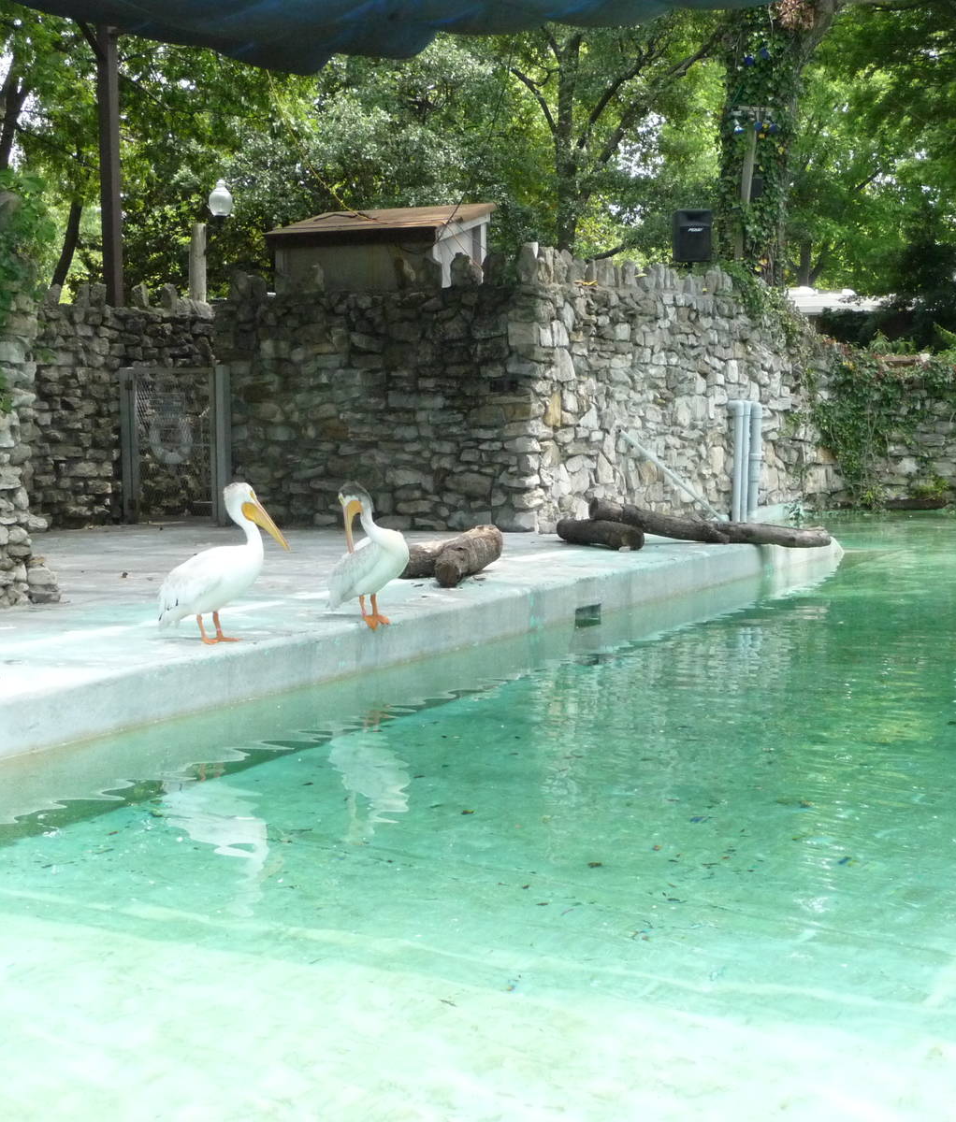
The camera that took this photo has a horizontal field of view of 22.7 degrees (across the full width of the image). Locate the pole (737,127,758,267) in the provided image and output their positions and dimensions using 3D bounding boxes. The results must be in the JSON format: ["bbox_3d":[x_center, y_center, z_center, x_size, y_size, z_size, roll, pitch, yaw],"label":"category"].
[{"bbox_3d":[3.276,-4.460,29.000,0.130,1.681,0.120,5,4,0],"label":"pole"}]

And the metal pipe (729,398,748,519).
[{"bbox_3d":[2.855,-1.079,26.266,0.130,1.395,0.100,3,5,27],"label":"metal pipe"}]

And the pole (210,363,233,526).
[{"bbox_3d":[-2.543,-1.165,23.733,0.110,1.650,0.110,2,5,30],"label":"pole"}]

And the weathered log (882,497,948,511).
[{"bbox_3d":[5.515,-0.710,29.987,0.820,0.160,0.180,-1,4,0],"label":"weathered log"}]

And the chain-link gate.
[{"bbox_3d":[-3.054,-1.160,24.083,1.330,1.600,0.110,2,5,30],"label":"chain-link gate"}]

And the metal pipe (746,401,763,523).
[{"bbox_3d":[3.072,-1.091,26.407,0.130,1.365,0.120,5,5,27],"label":"metal pipe"}]

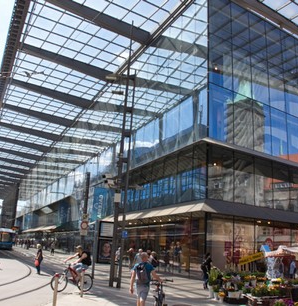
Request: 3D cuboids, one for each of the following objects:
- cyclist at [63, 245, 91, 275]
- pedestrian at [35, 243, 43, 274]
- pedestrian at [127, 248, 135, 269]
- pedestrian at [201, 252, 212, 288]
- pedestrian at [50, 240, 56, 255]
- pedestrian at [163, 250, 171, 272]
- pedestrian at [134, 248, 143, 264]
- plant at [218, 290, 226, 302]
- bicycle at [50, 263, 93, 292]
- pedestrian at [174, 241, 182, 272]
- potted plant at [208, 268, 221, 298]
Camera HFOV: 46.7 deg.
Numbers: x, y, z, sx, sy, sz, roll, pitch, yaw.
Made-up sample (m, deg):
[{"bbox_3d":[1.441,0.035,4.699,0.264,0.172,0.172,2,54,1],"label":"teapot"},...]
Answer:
[{"bbox_3d":[-2.743,4.377,13.434,1.000,1.500,0.560,11,-17,-25],"label":"cyclist"},{"bbox_3d":[-6.188,6.025,19.549,0.400,1.660,0.450,0,-16,12],"label":"pedestrian"},{"bbox_3d":[-0.992,6.173,18.998,0.400,1.700,0.500,8,-16,-17],"label":"pedestrian"},{"bbox_3d":[2.791,5.683,16.618,0.480,1.680,0.500,11,-18,-27],"label":"pedestrian"},{"bbox_3d":[-12.053,12.044,43.230,0.500,1.720,0.400,11,-17,-24],"label":"pedestrian"},{"bbox_3d":[1.535,8.665,27.512,0.500,1.700,0.400,9,-17,-19],"label":"pedestrian"},{"bbox_3d":[-0.654,6.973,21.768,0.520,1.720,0.380,3,-16,0],"label":"pedestrian"},{"bbox_3d":[2.609,5.142,12.317,0.260,0.410,0.260,3,-15,0],"label":"plant"},{"bbox_3d":[-3.090,5.008,13.798,1.740,1.050,0.580,9,-16,-19],"label":"bicycle"},{"bbox_3d":[1.783,6.508,21.569,0.380,1.800,0.500,11,-17,-28],"label":"pedestrian"},{"bbox_3d":[2.624,5.153,13.793,0.500,1.200,0.500,3,-16,0],"label":"potted plant"}]

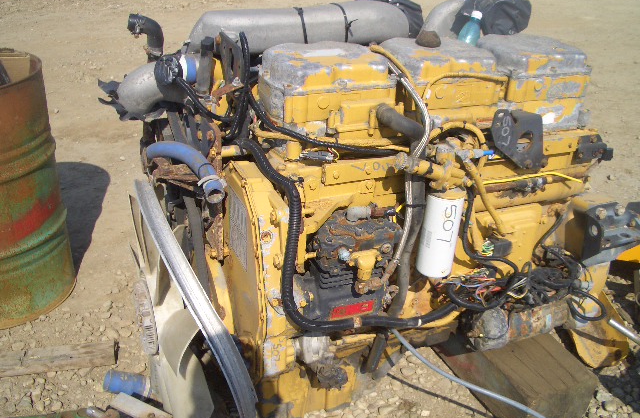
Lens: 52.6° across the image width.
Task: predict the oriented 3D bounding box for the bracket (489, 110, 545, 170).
[{"bbox_3d":[0.556,-0.198,1.830,0.152,0.173,0.041,-8,31,-19],"label":"bracket"}]

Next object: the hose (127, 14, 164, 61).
[{"bbox_3d":[-0.490,-0.487,1.828,0.101,0.127,0.051,-8,31,-19],"label":"hose"}]

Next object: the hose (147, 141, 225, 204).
[{"bbox_3d":[-0.369,-0.095,1.701,0.264,0.122,0.086,26,36,34],"label":"hose"}]

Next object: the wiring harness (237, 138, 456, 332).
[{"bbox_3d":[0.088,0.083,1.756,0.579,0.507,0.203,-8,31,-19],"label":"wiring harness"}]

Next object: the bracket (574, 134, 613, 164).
[{"bbox_3d":[0.829,-0.194,1.980,0.117,0.076,0.056,-8,31,-19],"label":"bracket"}]

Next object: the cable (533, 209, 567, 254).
[{"bbox_3d":[0.721,0.069,2.018,0.096,0.132,0.071,-8,31,-19],"label":"cable"}]

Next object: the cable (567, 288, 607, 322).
[{"bbox_3d":[0.892,0.320,2.150,0.127,0.076,0.091,-8,31,-19],"label":"cable"}]

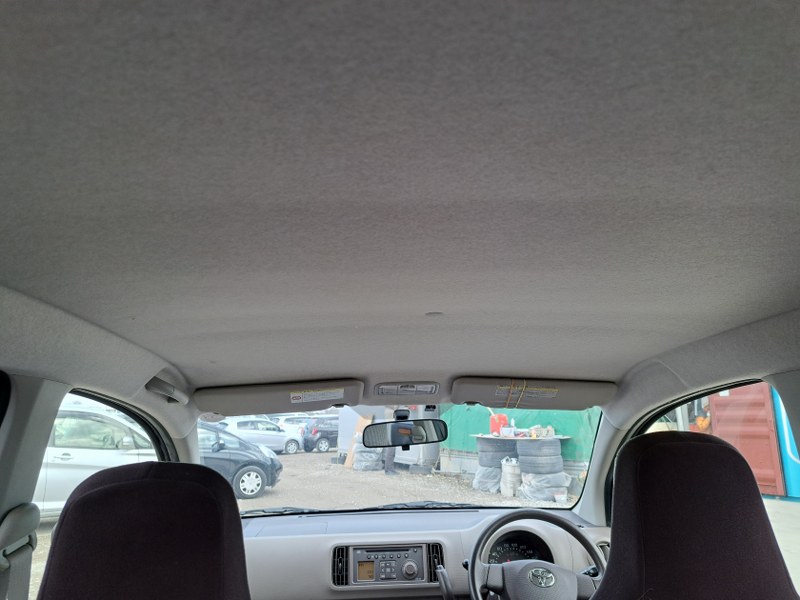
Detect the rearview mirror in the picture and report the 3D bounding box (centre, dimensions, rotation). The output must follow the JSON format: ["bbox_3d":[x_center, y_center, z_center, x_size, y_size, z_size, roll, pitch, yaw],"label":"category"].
[{"bbox_3d":[0.012,0.354,1.464,0.222,0.065,0.040,-2,-10,-10],"label":"rearview mirror"}]

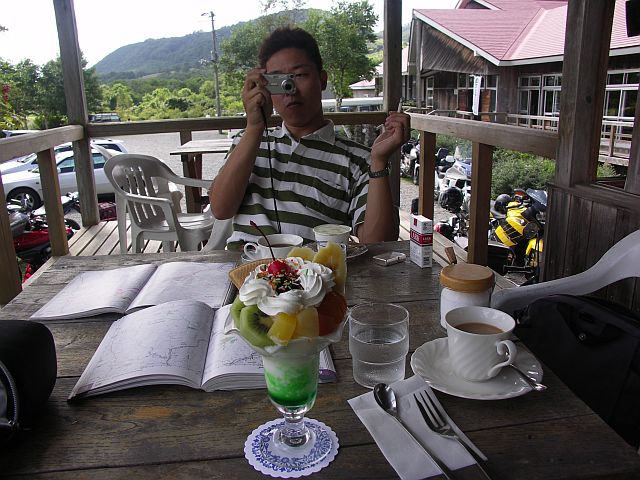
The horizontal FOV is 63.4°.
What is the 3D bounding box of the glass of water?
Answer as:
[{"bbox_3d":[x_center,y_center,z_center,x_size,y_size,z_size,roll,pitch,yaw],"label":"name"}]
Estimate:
[{"bbox_3d":[0.073,0.127,0.629,0.071,0.081,0.071,-2,15,0],"label":"glass of water"}]

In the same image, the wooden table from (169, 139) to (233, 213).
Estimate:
[{"bbox_3d":[-0.457,-0.280,3.423,0.820,0.700,0.797,-3,16,-7],"label":"wooden table"}]

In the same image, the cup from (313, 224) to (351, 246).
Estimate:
[{"bbox_3d":[0.028,0.000,1.116,0.082,0.057,0.082,-1,15,0],"label":"cup"}]

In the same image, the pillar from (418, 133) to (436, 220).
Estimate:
[{"bbox_3d":[0.815,-0.447,3.950,0.090,0.750,0.090,-4,16,-8],"label":"pillar"}]

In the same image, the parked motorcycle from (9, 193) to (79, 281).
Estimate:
[{"bbox_3d":[-4.343,-0.068,7.793,0.750,1.150,2.100,5,17,24],"label":"parked motorcycle"}]

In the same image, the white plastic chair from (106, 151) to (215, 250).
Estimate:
[{"bbox_3d":[-0.657,-0.054,2.647,0.560,0.770,0.550,12,20,40],"label":"white plastic chair"}]

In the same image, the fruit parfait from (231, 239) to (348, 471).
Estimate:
[{"bbox_3d":[-0.029,0.105,0.489,0.113,0.205,0.115,-4,16,-8],"label":"fruit parfait"}]

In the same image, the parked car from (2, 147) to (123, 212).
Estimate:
[{"bbox_3d":[-6.030,-1.657,13.176,4.300,1.430,1.700,-7,16,-19],"label":"parked car"}]

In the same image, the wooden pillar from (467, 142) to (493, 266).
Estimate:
[{"bbox_3d":[1.014,-0.214,3.256,0.093,0.770,0.093,-3,15,-7],"label":"wooden pillar"}]

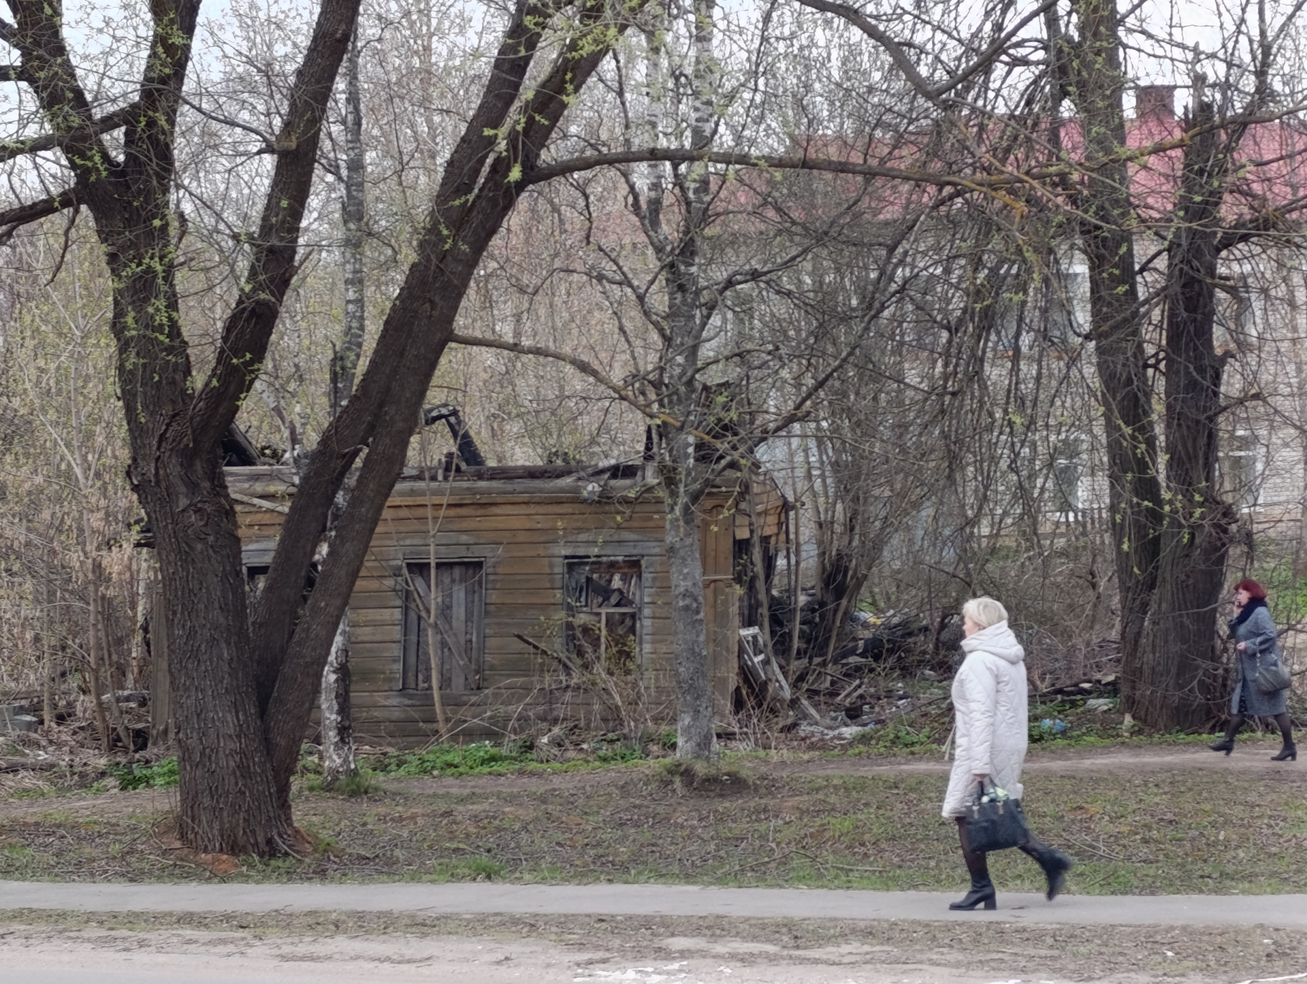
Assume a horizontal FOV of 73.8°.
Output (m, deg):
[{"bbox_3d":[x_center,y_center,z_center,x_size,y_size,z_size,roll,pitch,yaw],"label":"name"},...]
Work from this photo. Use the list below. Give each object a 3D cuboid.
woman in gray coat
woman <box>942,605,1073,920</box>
[{"bbox_3d":[5.530,1.636,8.040,0.700,1.650,0.500,-1,-4,13],"label":"woman in gray coat"},{"bbox_3d":[1.920,1.407,4.720,0.680,1.660,0.520,-1,-4,11],"label":"woman"}]

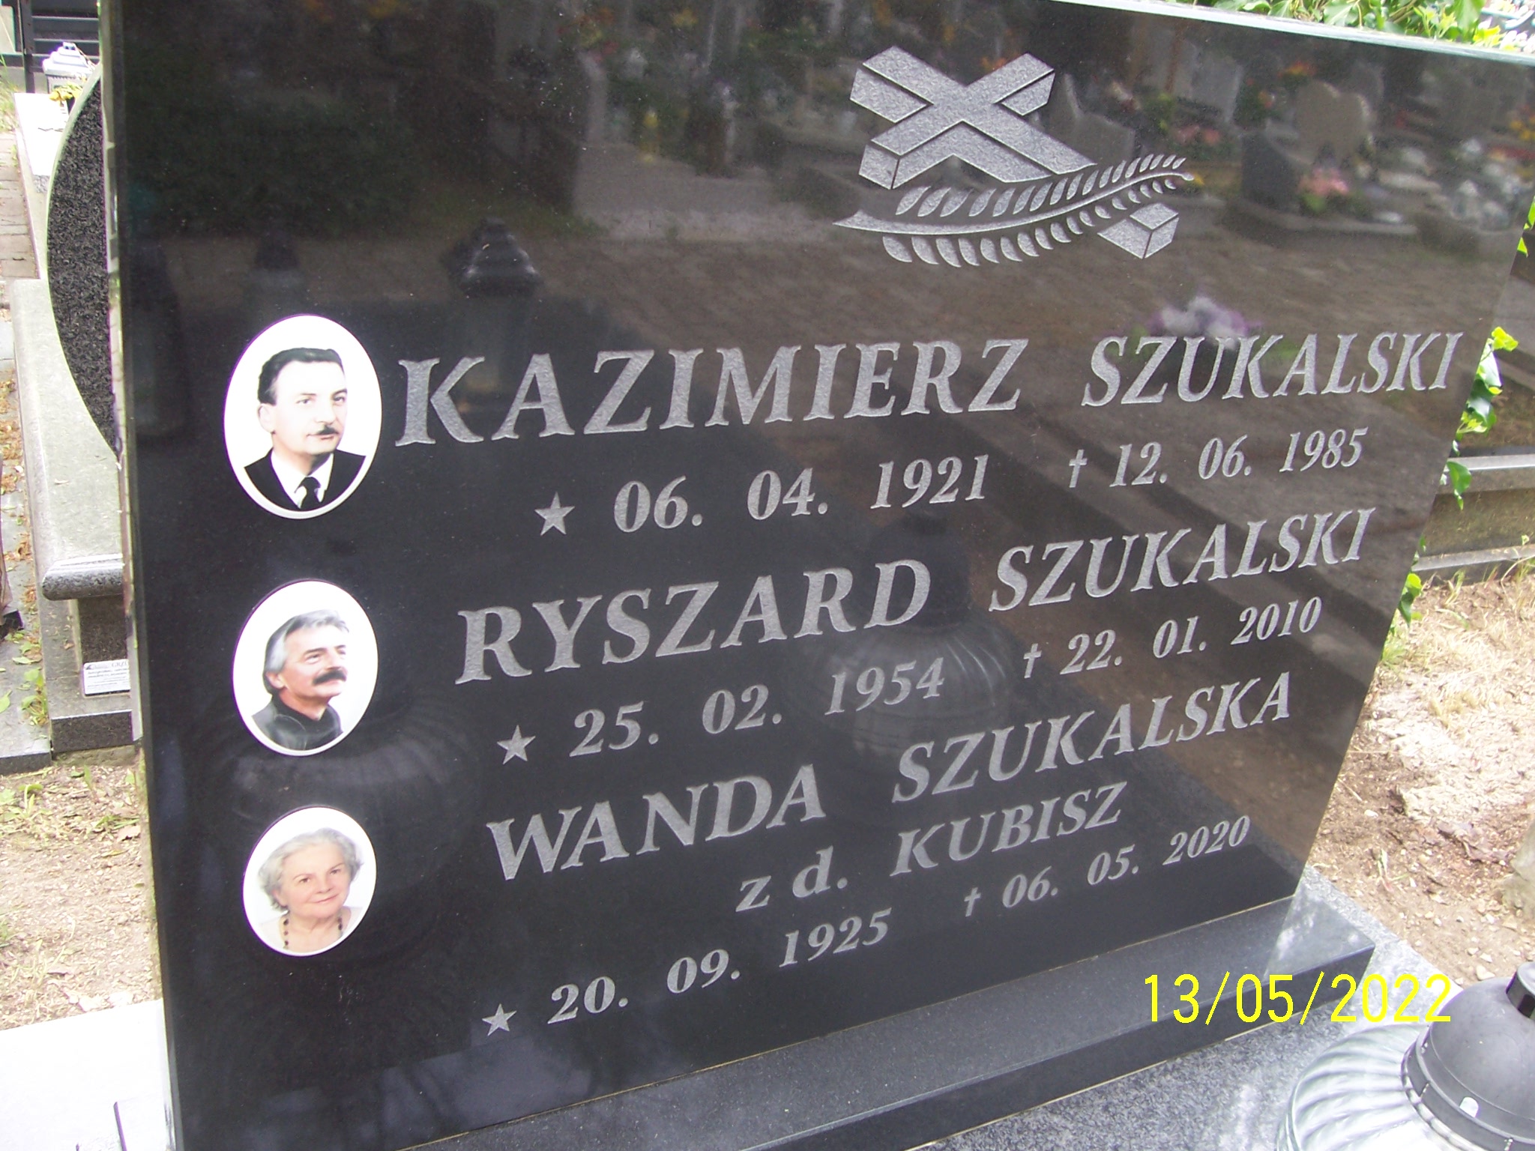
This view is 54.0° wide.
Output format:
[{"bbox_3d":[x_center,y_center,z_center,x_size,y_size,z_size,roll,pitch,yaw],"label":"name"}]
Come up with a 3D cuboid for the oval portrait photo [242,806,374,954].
[{"bbox_3d":[-0.363,0.246,1.200,0.110,0.150,0.010,-6,29,-28],"label":"oval portrait photo"}]

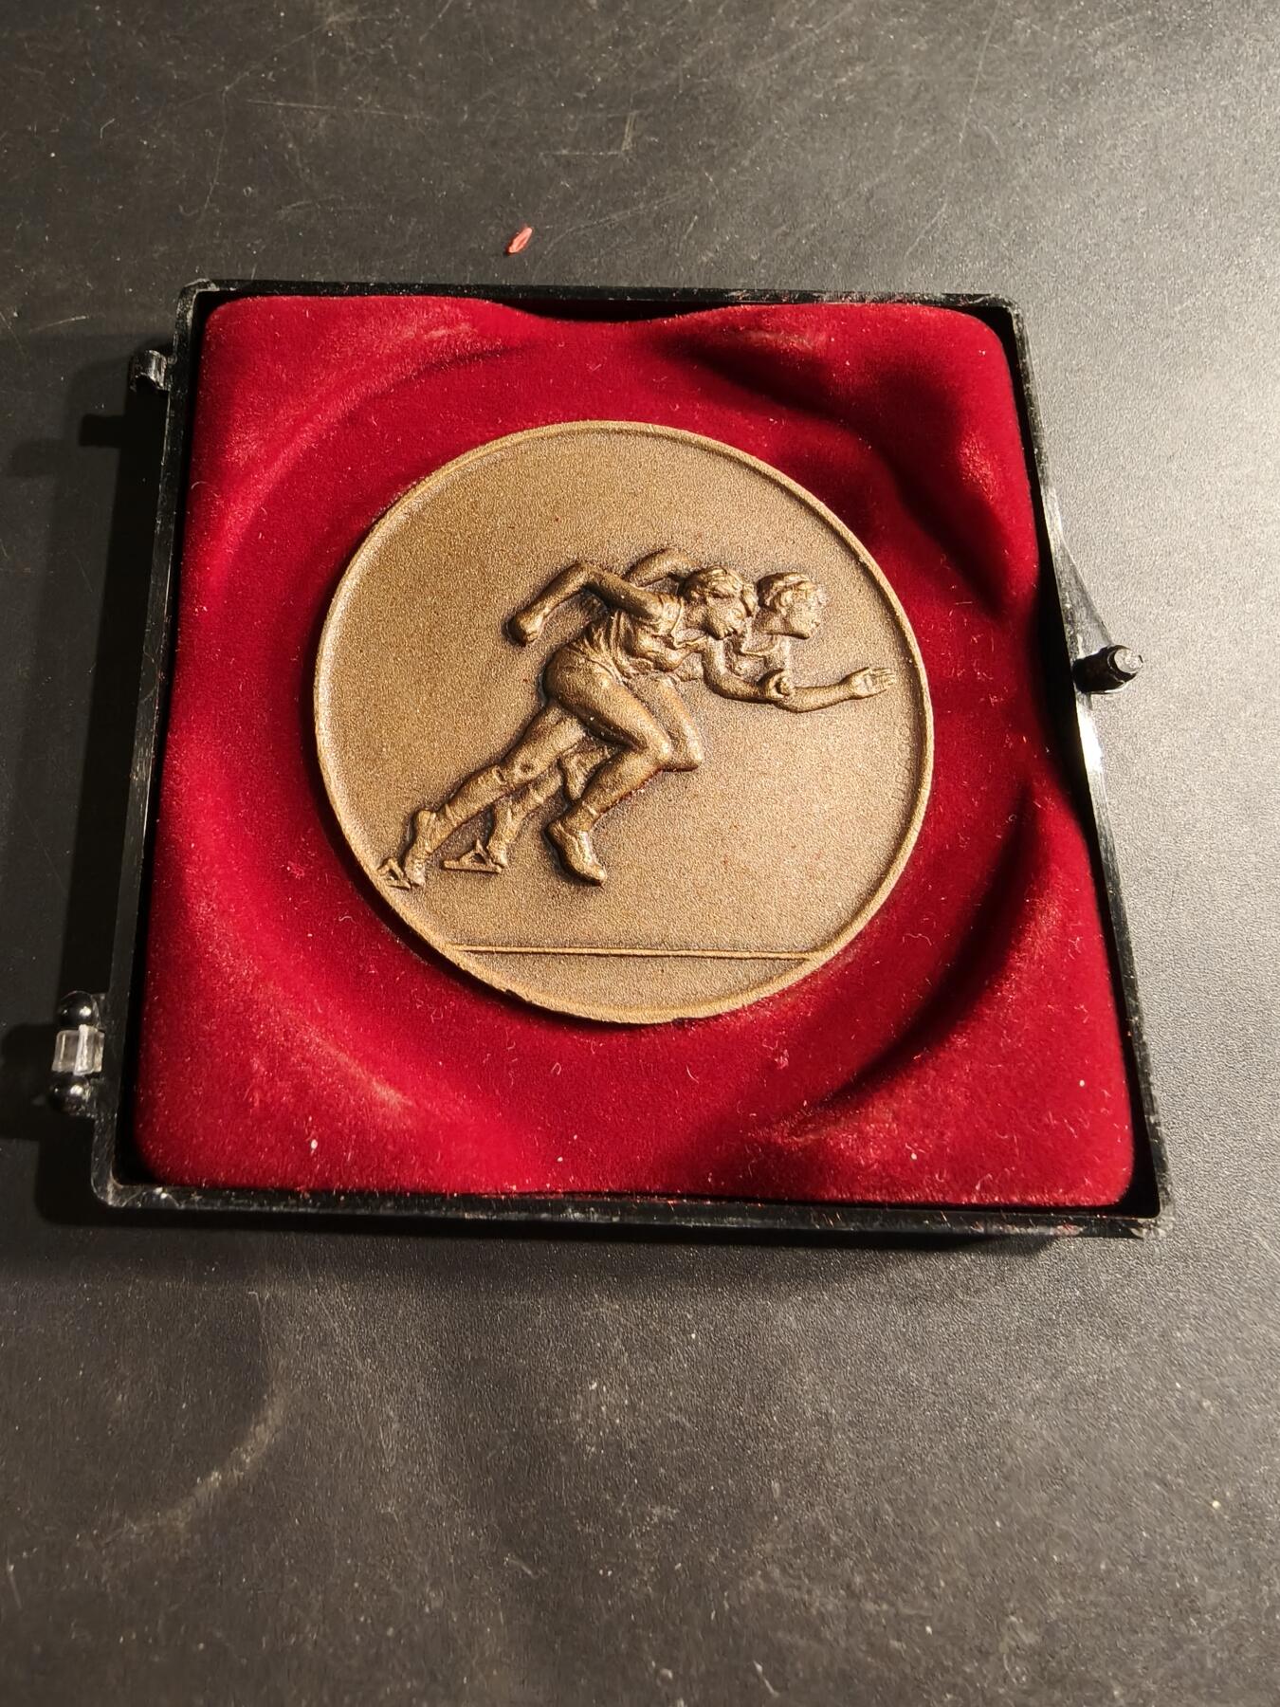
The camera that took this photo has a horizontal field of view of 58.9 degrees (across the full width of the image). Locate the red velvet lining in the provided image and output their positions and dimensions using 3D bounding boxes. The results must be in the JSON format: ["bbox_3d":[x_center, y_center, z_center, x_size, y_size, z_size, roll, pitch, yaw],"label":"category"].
[{"bbox_3d":[-0.001,-0.013,0.113,0.086,0.010,0.088,1,73,-2],"label":"red velvet lining"}]

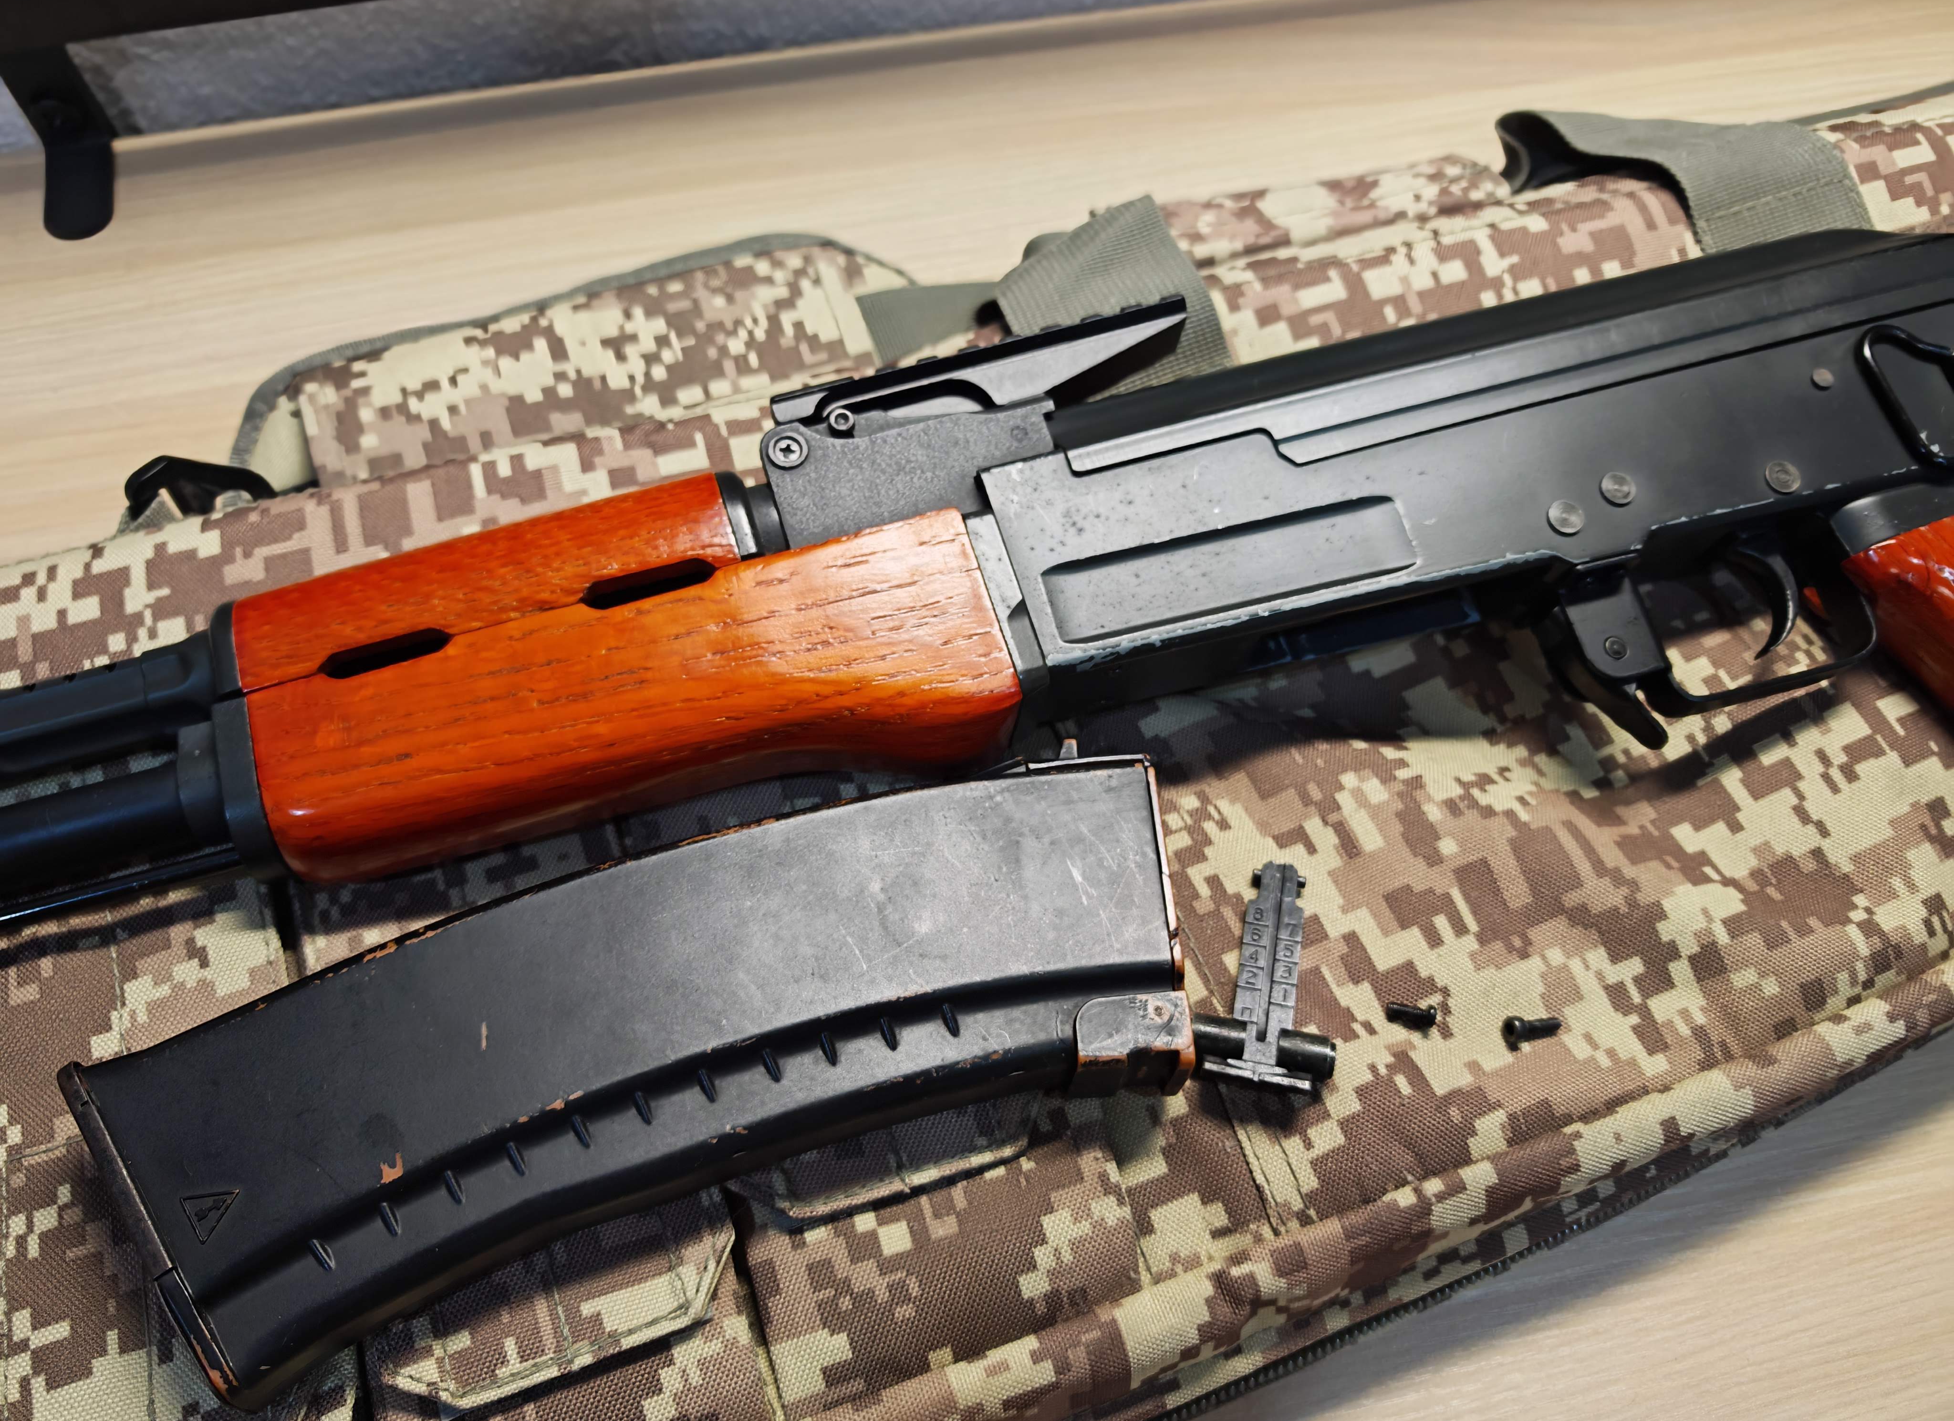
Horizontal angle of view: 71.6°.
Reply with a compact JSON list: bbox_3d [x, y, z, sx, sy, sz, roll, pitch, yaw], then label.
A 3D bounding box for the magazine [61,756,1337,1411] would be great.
[{"bbox_3d":[-0.056,0.067,0.276,0.228,0.028,0.074,-16,69,-10],"label":"magazine"}]

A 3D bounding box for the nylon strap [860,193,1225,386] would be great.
[{"bbox_3d":[0.018,-0.111,0.361,0.090,0.030,0.044,-15,69,-8],"label":"nylon strap"}]

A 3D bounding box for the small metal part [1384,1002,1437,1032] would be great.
[{"bbox_3d":[0.094,0.066,0.294,0.011,0.005,0.005,10,67,2],"label":"small metal part"}]

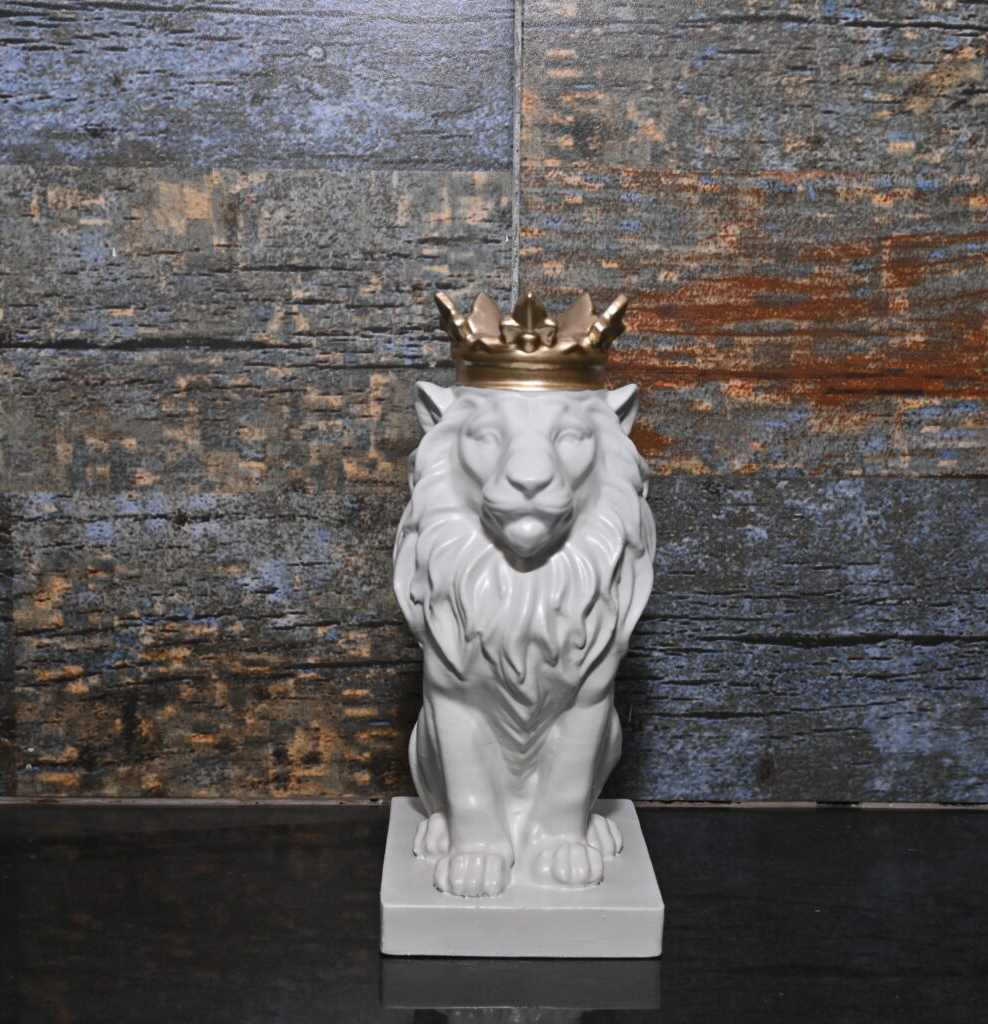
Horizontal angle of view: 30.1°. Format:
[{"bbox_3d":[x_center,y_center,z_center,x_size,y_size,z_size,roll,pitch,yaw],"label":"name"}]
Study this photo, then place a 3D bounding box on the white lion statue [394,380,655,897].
[{"bbox_3d":[0.011,0.038,0.655,0.093,0.171,0.098,1,9,-1],"label":"white lion statue"}]

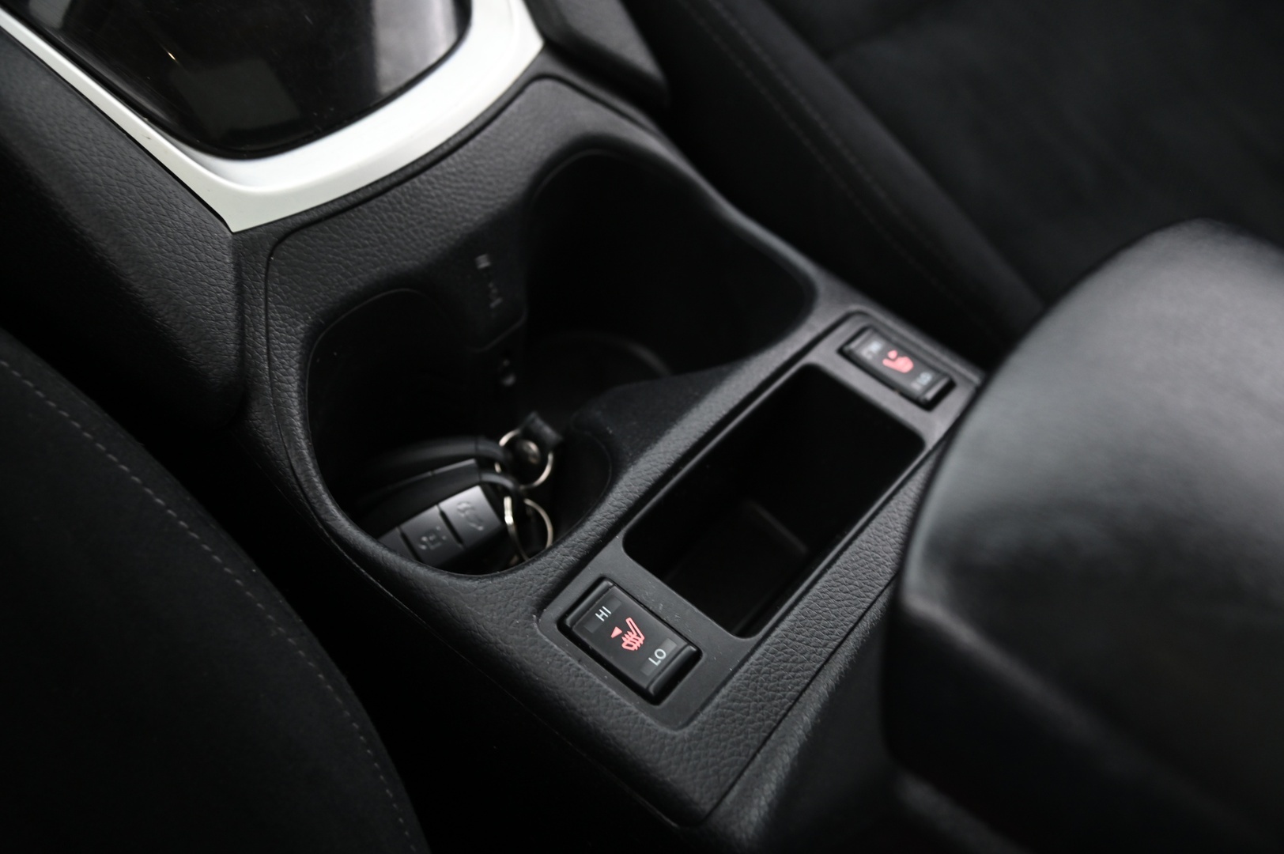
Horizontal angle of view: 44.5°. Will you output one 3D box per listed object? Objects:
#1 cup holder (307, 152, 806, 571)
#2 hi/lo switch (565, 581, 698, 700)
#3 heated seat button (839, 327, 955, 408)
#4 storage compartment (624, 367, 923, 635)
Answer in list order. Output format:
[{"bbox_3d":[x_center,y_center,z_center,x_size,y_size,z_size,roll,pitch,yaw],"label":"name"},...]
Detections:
[{"bbox_3d":[-0.035,-0.004,0.545,0.106,0.074,0.198,35,50,17],"label":"cup holder"},{"bbox_3d":[-0.004,0.062,0.447,0.036,0.009,0.021,35,50,17],"label":"hi/lo switch"},{"bbox_3d":[0.088,-0.020,0.543,0.036,0.009,0.021,35,50,17],"label":"heated seat button"},{"bbox_3d":[0.039,0.038,0.514,0.050,0.056,0.110,35,50,17],"label":"storage compartment"}]

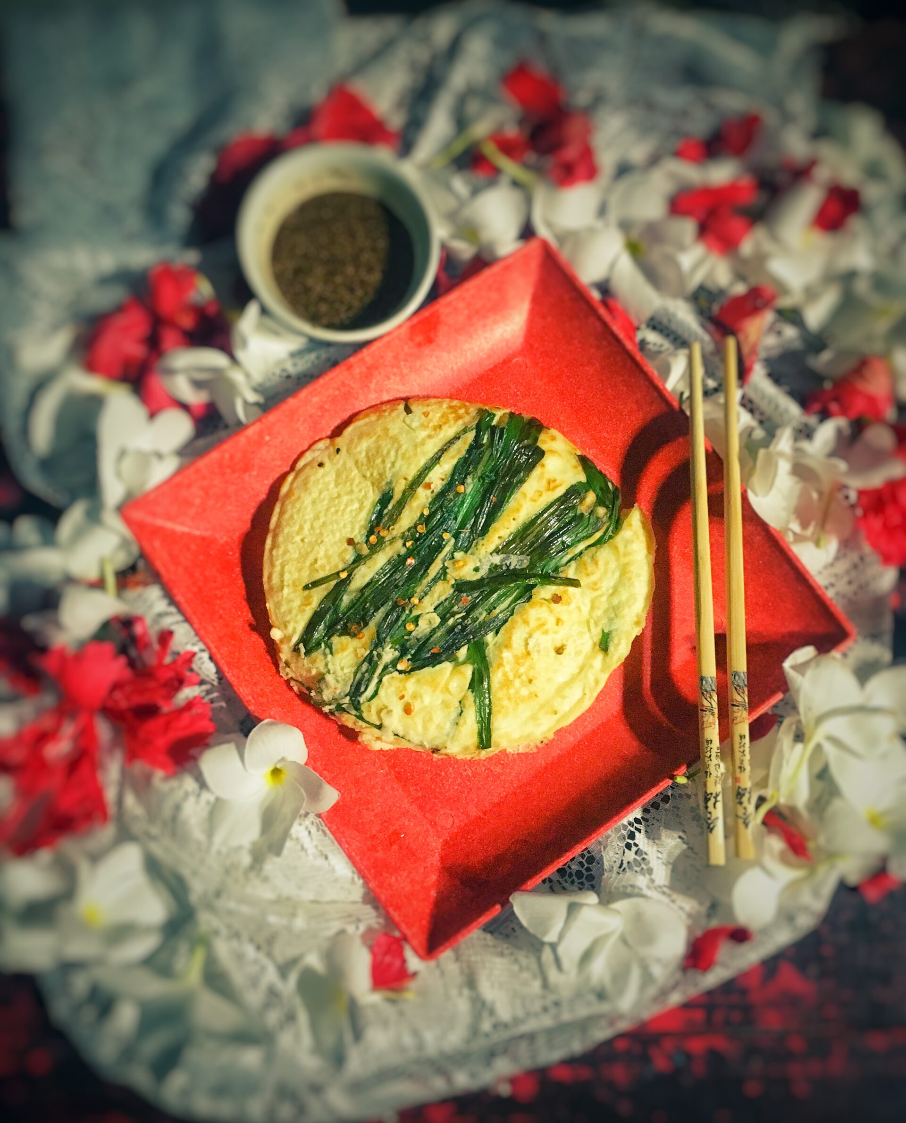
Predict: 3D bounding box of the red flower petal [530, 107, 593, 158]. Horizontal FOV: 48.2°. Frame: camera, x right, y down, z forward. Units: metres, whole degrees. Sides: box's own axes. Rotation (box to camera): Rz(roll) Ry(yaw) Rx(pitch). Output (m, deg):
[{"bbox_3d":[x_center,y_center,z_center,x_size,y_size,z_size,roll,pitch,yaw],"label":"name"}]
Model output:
[{"bbox_3d":[0.055,-0.217,0.511,0.032,0.014,0.030,5,78,-1],"label":"red flower petal"}]

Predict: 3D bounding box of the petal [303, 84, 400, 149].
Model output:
[{"bbox_3d":[-0.052,-0.226,0.518,0.045,0.020,0.041,4,78,-1],"label":"petal"}]

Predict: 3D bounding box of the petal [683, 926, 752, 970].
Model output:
[{"bbox_3d":[0.115,0.168,0.438,0.032,0.012,0.016,-18,79,-6],"label":"petal"}]

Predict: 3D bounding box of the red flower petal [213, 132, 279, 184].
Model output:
[{"bbox_3d":[-0.105,-0.204,0.511,0.039,0.015,0.022,-43,82,-9],"label":"red flower petal"}]

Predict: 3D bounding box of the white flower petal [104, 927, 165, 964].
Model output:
[{"bbox_3d":[-0.135,0.162,0.428,0.024,0.013,0.013,-14,79,-5],"label":"white flower petal"}]

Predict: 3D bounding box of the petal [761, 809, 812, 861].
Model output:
[{"bbox_3d":[0.151,0.123,0.457,0.011,0.013,0.029,-40,81,-9],"label":"petal"}]

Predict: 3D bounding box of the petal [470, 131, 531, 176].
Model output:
[{"bbox_3d":[0.024,-0.208,0.515,0.030,0.013,0.020,-22,80,-7],"label":"petal"}]

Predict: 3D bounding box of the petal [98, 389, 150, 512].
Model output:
[{"bbox_3d":[-0.156,-0.053,0.478,0.023,0.015,0.058,-4,78,-3],"label":"petal"}]

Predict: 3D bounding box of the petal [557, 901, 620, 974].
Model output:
[{"bbox_3d":[0.058,0.161,0.434,0.027,0.015,0.031,15,79,1],"label":"petal"}]

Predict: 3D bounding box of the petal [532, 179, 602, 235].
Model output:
[{"bbox_3d":[0.056,-0.176,0.502,0.034,0.015,0.028,0,79,-2],"label":"petal"}]

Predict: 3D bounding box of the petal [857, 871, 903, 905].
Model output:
[{"bbox_3d":[0.193,0.147,0.458,0.020,0.009,0.014,0,77,-1],"label":"petal"}]

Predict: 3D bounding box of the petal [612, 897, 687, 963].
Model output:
[{"bbox_3d":[0.084,0.157,0.432,0.032,0.013,0.026,17,78,2],"label":"petal"}]

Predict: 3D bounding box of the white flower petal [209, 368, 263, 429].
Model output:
[{"bbox_3d":[-0.103,-0.077,0.478,0.017,0.018,0.031,-39,82,-9],"label":"white flower petal"}]

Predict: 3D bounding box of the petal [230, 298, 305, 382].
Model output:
[{"bbox_3d":[-0.091,-0.109,0.499,0.037,0.020,0.043,0,77,-1],"label":"petal"}]

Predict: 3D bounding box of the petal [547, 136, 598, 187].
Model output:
[{"bbox_3d":[0.062,-0.206,0.523,0.026,0.015,0.028,0,77,-1],"label":"petal"}]

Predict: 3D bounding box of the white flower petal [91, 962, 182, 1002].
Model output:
[{"bbox_3d":[-0.135,0.179,0.430,0.040,0.013,0.014,9,78,0],"label":"white flower petal"}]

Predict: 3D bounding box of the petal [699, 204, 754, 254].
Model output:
[{"bbox_3d":[0.140,-0.170,0.517,0.028,0.013,0.027,0,77,-1],"label":"petal"}]

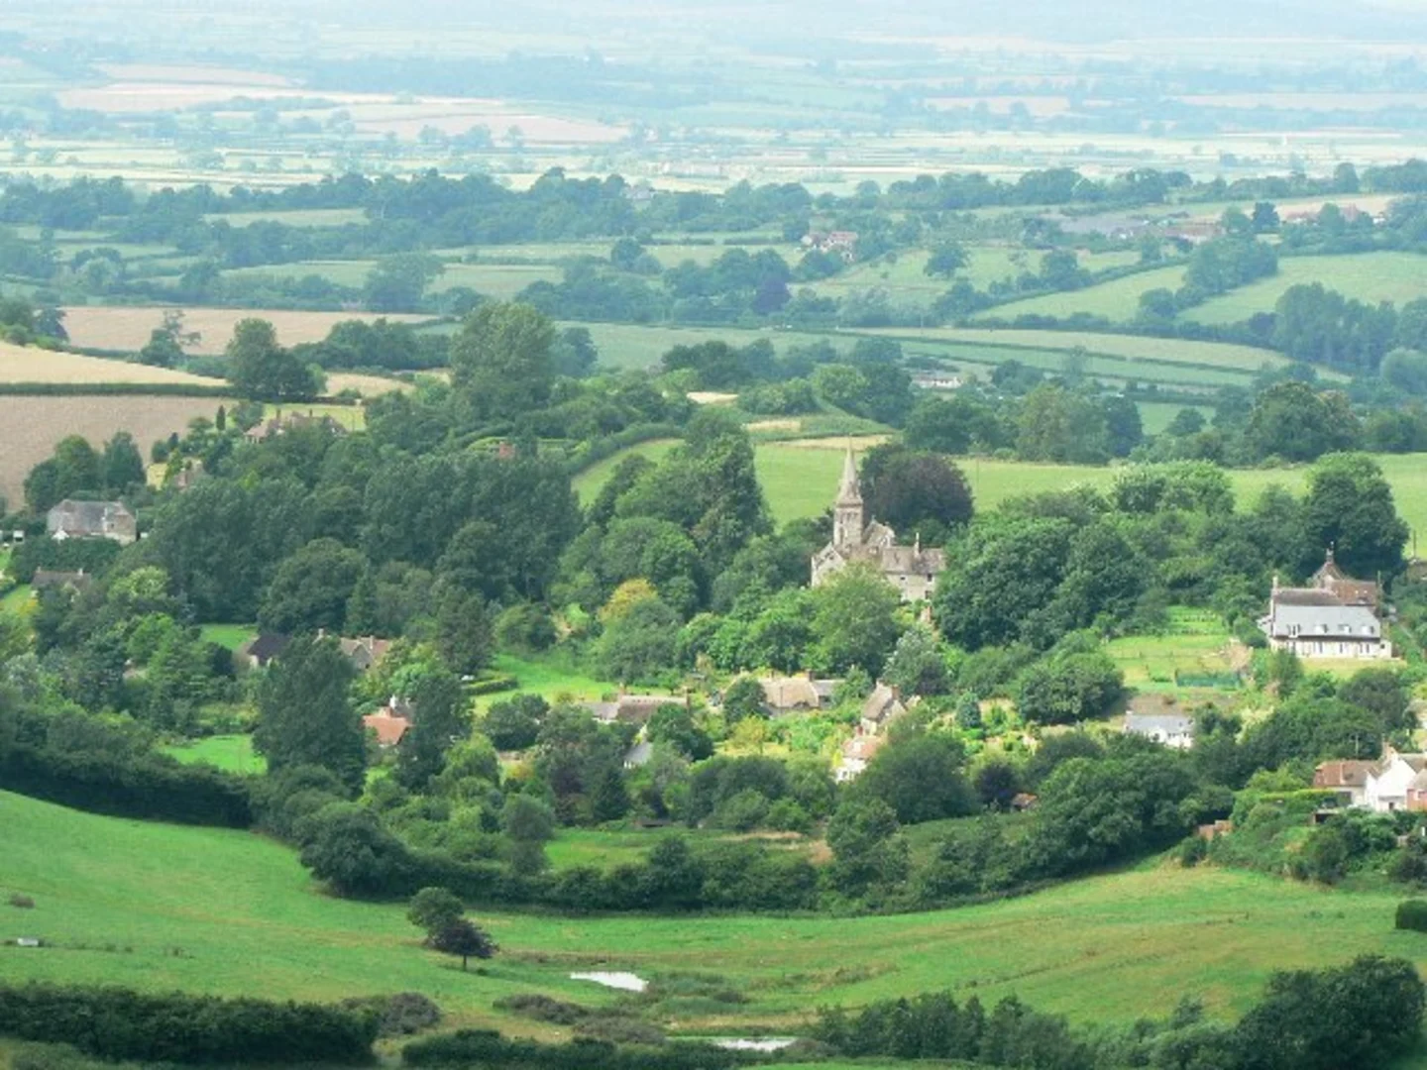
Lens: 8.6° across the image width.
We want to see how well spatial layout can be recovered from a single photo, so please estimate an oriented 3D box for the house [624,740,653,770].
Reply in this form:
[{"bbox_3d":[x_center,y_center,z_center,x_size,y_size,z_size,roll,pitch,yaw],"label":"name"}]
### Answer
[{"bbox_3d":[-10.940,33.080,1399.570,6.000,5.300,5.500,3,5,35],"label":"house"}]

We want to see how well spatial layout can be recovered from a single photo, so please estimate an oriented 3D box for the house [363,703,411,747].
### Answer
[{"bbox_3d":[-50.000,30.150,1448.820,7.500,8.200,7.500,2,4,22],"label":"house"}]

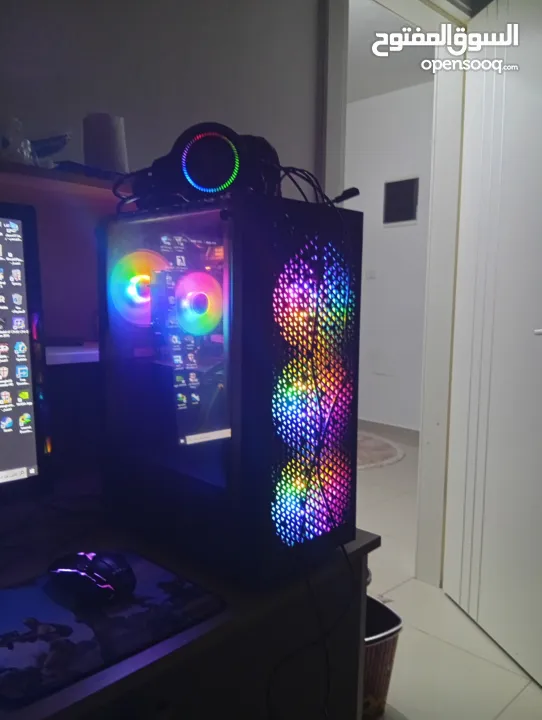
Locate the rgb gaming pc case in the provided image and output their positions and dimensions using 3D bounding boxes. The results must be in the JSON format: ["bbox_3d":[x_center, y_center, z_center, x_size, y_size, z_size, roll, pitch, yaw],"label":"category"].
[{"bbox_3d":[-0.070,0.023,0.786,0.350,0.434,0.184,7,10,44],"label":"rgb gaming pc case"}]

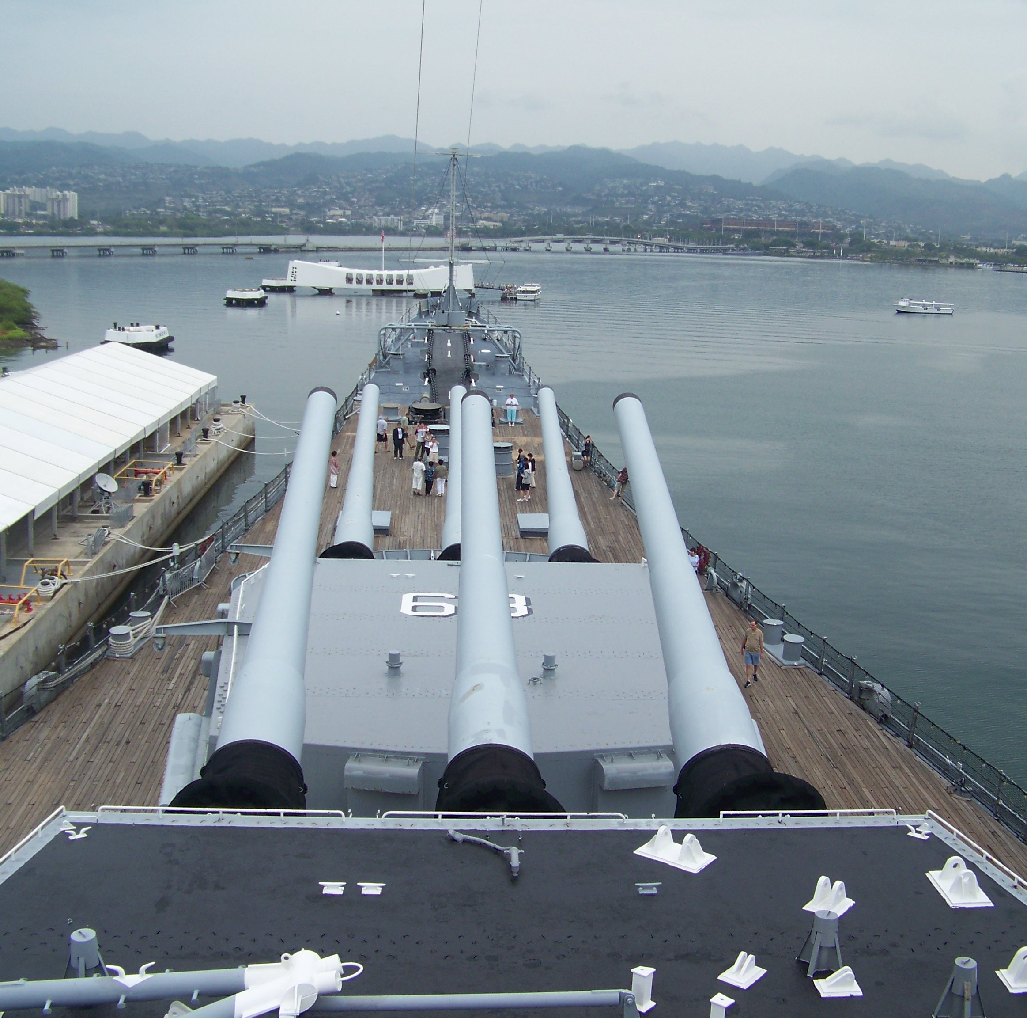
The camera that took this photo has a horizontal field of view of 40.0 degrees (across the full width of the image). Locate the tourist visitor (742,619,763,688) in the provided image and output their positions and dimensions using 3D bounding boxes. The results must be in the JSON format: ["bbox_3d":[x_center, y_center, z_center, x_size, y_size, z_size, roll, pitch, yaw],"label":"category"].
[{"bbox_3d":[6.431,3.830,37.722,0.620,1.770,0.500,3,11,10],"label":"tourist visitor"}]

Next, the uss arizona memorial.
[{"bbox_3d":[-39.935,-69.606,427.000,56.500,9.600,11.000,1,11,-2],"label":"uss arizona memorial"}]

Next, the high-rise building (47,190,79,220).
[{"bbox_3d":[-835.183,-561.369,2612.917,45.000,51.973,28.000,3,11,7],"label":"high-rise building"}]

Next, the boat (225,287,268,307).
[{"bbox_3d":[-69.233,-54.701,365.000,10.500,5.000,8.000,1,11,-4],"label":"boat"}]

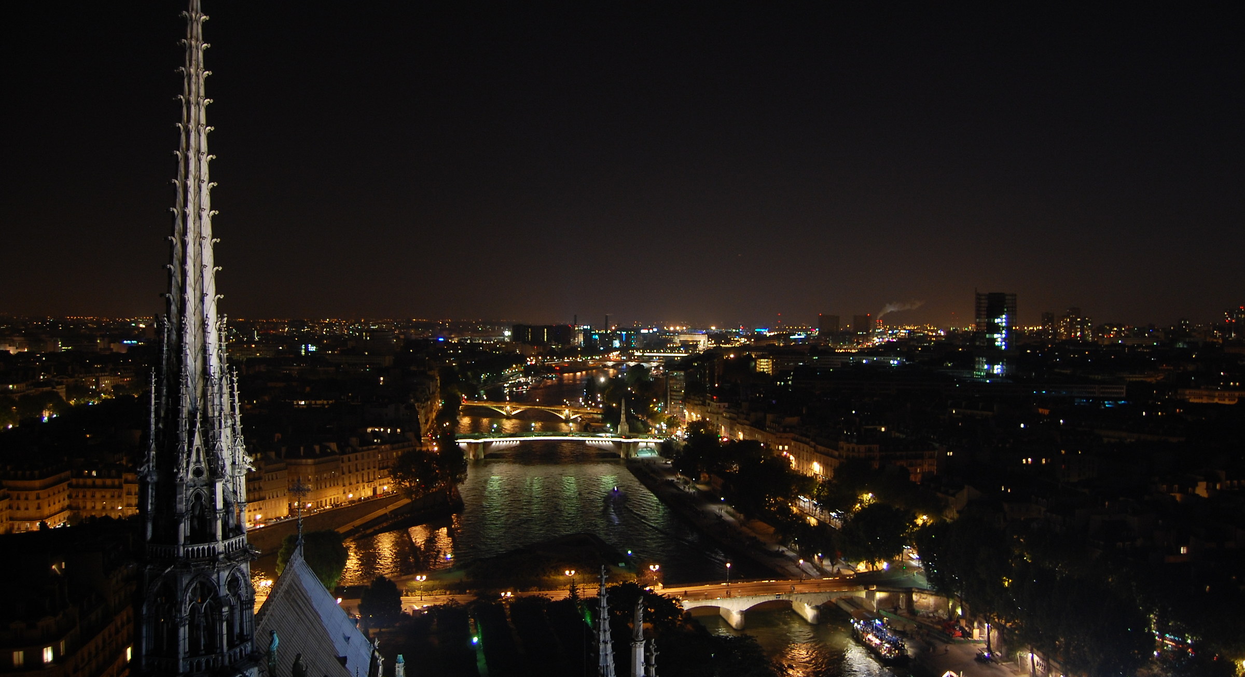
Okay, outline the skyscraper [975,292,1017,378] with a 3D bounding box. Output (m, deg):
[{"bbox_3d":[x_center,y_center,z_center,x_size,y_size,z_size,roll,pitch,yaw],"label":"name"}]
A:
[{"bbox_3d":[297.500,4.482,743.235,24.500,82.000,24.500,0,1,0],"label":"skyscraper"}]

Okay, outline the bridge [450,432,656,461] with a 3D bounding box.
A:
[{"bbox_3d":[-37.946,59.421,524.666,118.000,12.800,23.000,0,1,-3],"label":"bridge"}]

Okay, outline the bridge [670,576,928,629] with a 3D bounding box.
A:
[{"bbox_3d":[42.254,67.464,239.794,66.000,7.800,12.500,0,1,-13],"label":"bridge"}]

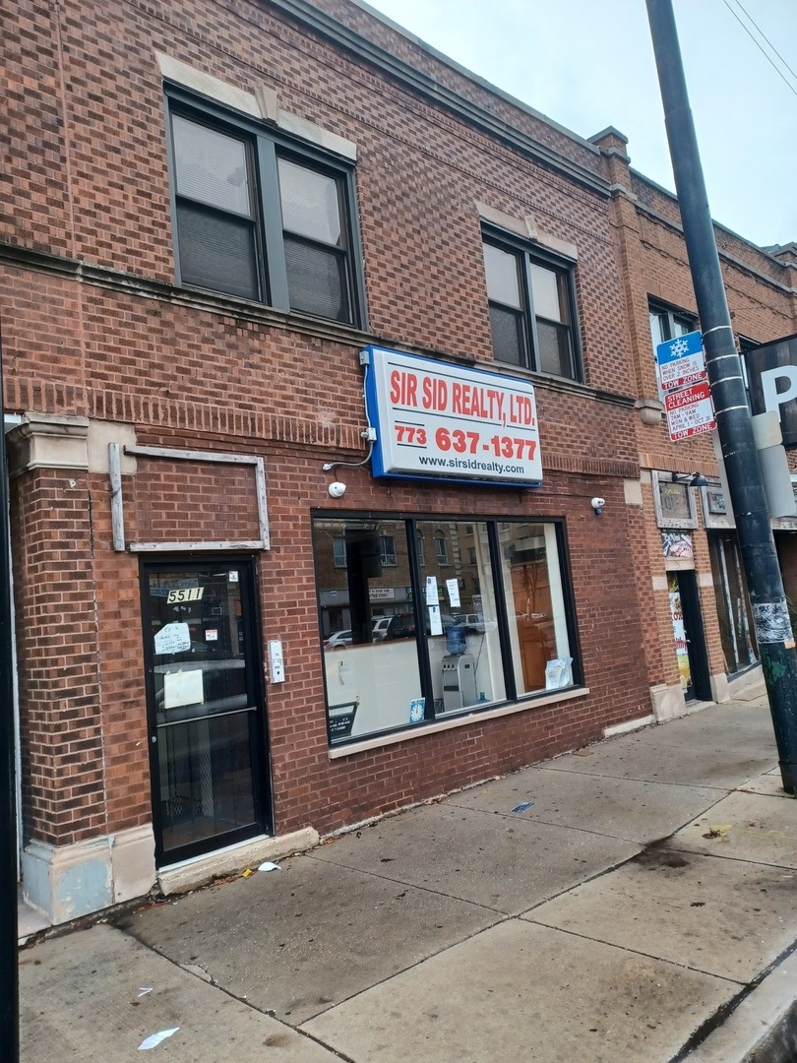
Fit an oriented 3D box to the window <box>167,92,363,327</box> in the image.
[{"bbox_3d":[-1.100,-2.705,6.695,1.982,1.630,0.110,0,-7,-44],"label":"window"}]

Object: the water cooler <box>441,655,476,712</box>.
[{"bbox_3d":[0.847,2.126,10.484,0.305,0.886,0.345,-9,-7,44],"label":"water cooler"}]

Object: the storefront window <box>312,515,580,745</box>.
[{"bbox_3d":[0.675,0.829,7.838,3.813,1.978,0.110,0,-7,-44],"label":"storefront window"}]

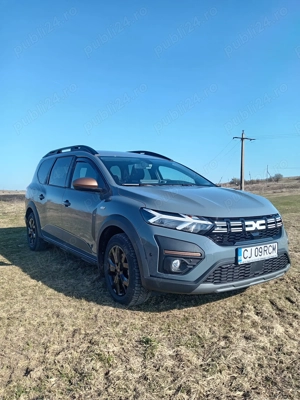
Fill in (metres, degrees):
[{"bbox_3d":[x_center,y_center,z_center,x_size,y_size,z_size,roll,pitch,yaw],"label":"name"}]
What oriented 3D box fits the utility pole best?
[{"bbox_3d":[12.000,-4.600,40.000,3.000,8.500,0.400,0,2,-18],"label":"utility pole"}]

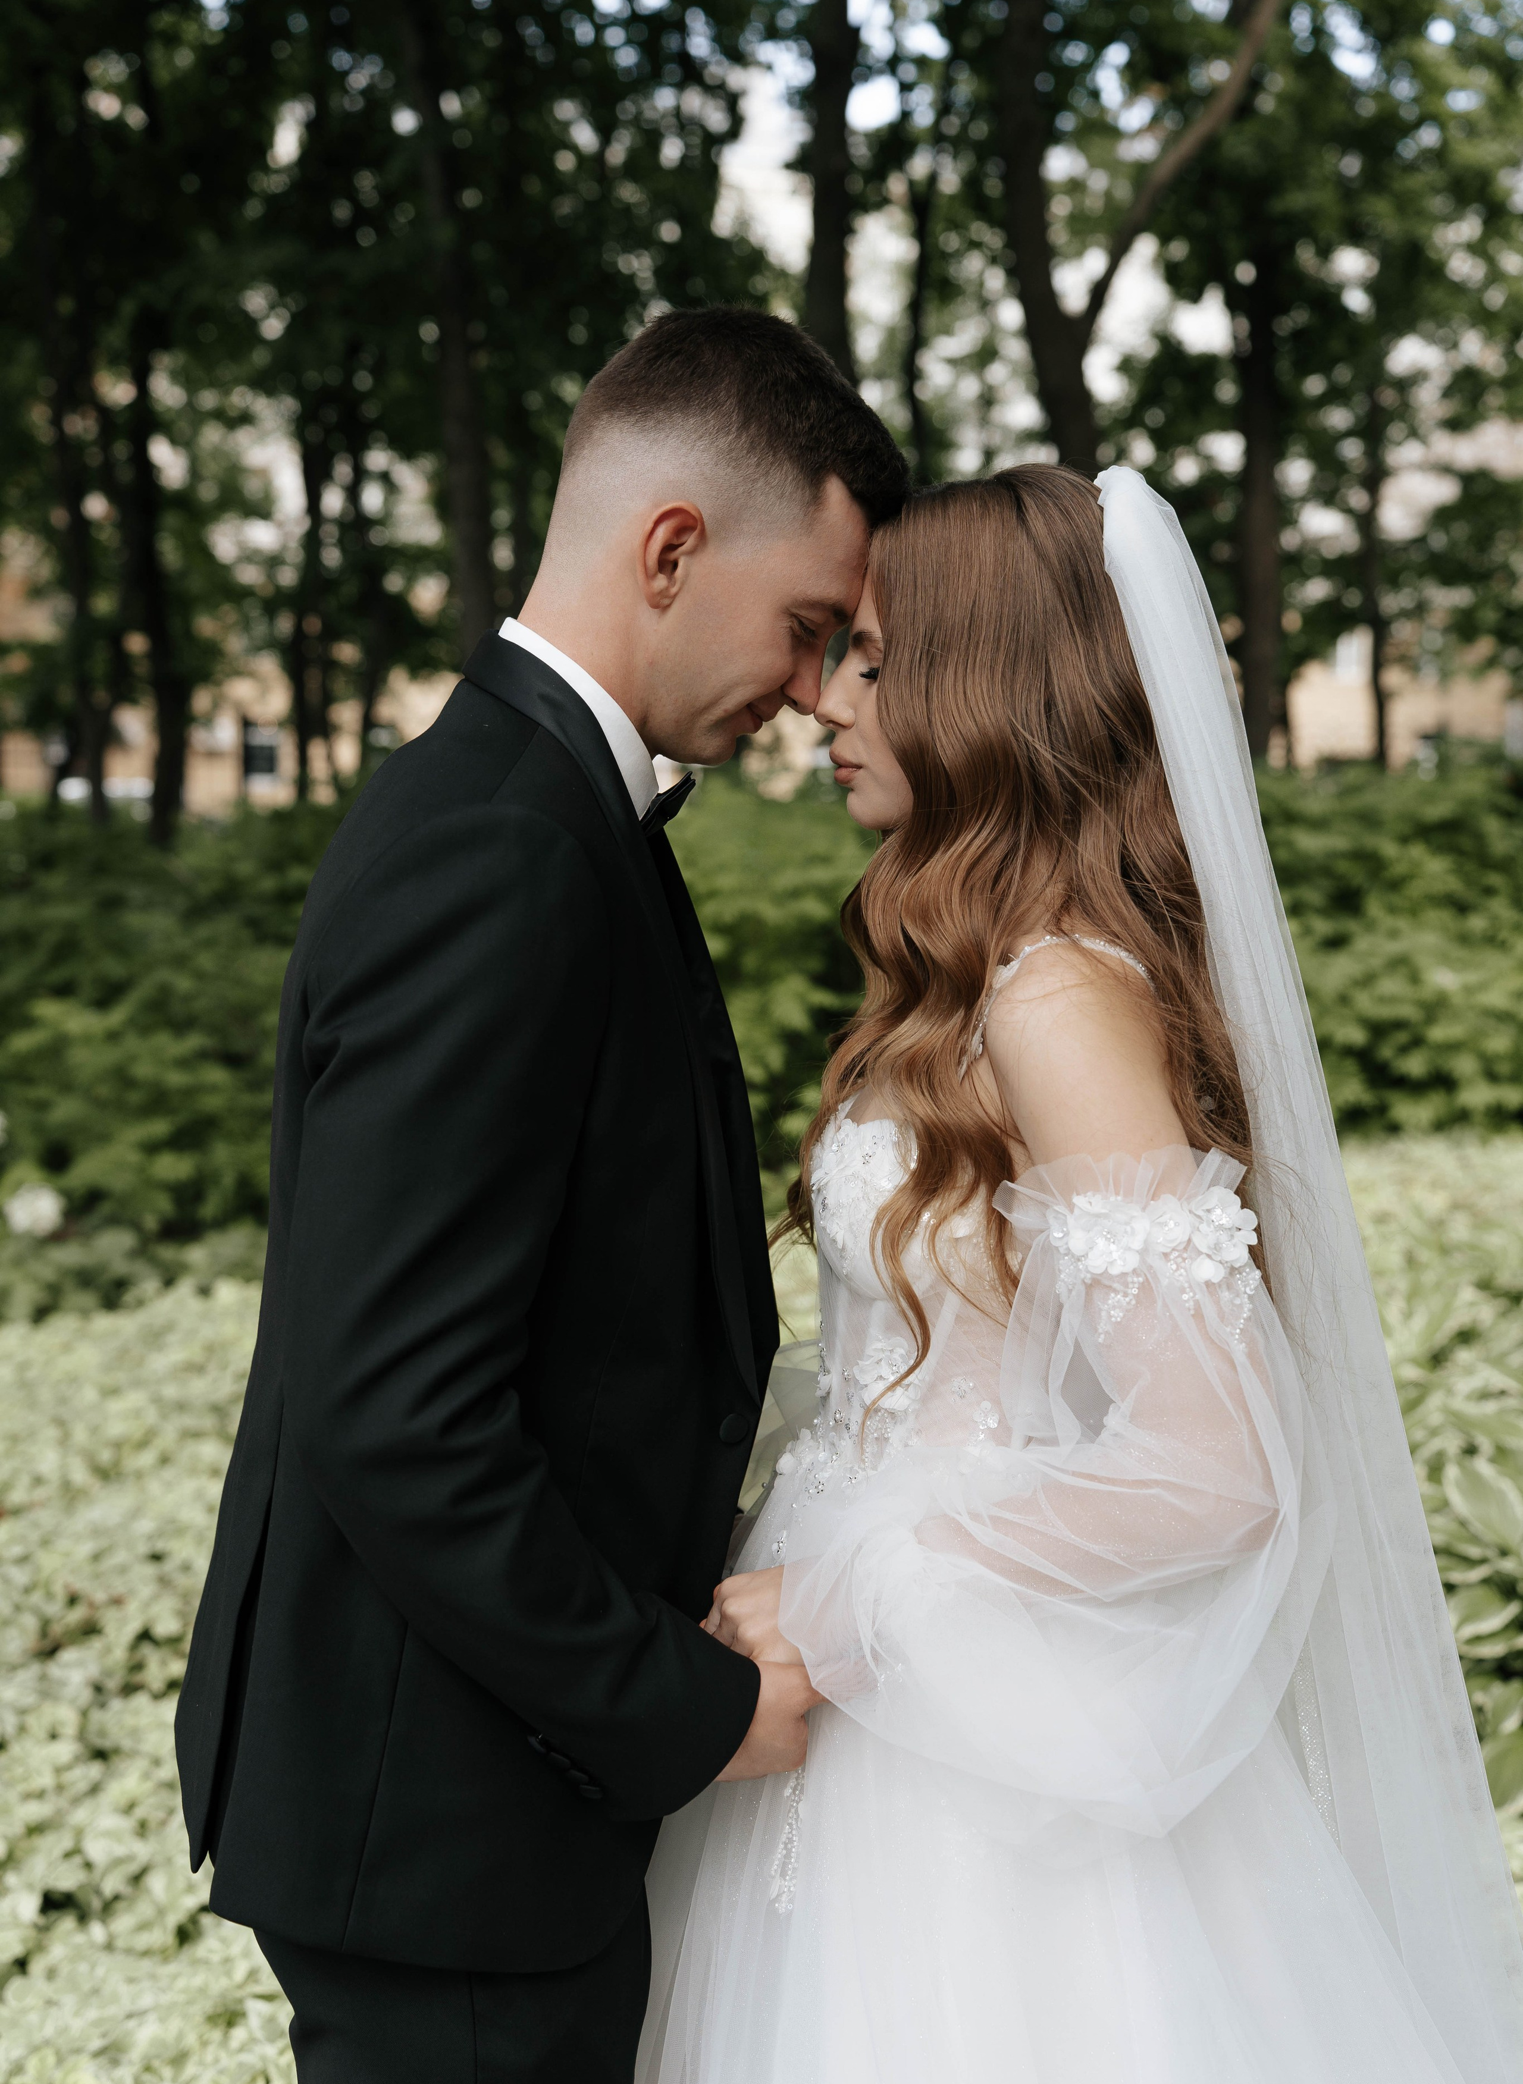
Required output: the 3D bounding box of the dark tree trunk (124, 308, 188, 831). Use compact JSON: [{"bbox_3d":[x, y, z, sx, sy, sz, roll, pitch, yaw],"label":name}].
[{"bbox_3d":[-3.600,-2.550,17.000,0.300,3.600,0.280,-2,6,0],"label":"dark tree trunk"}]

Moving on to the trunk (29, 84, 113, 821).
[{"bbox_3d":[-4.450,-3.600,18.500,0.420,5.200,0.360,-4,6,0],"label":"trunk"}]

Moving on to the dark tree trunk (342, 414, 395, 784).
[{"bbox_3d":[-2.880,-3.050,21.000,0.320,3.200,0.290,0,6,0],"label":"dark tree trunk"}]

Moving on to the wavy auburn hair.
[{"bbox_3d":[0.155,-0.075,1.720,0.290,0.550,0.300,0,6,-3],"label":"wavy auburn hair"}]

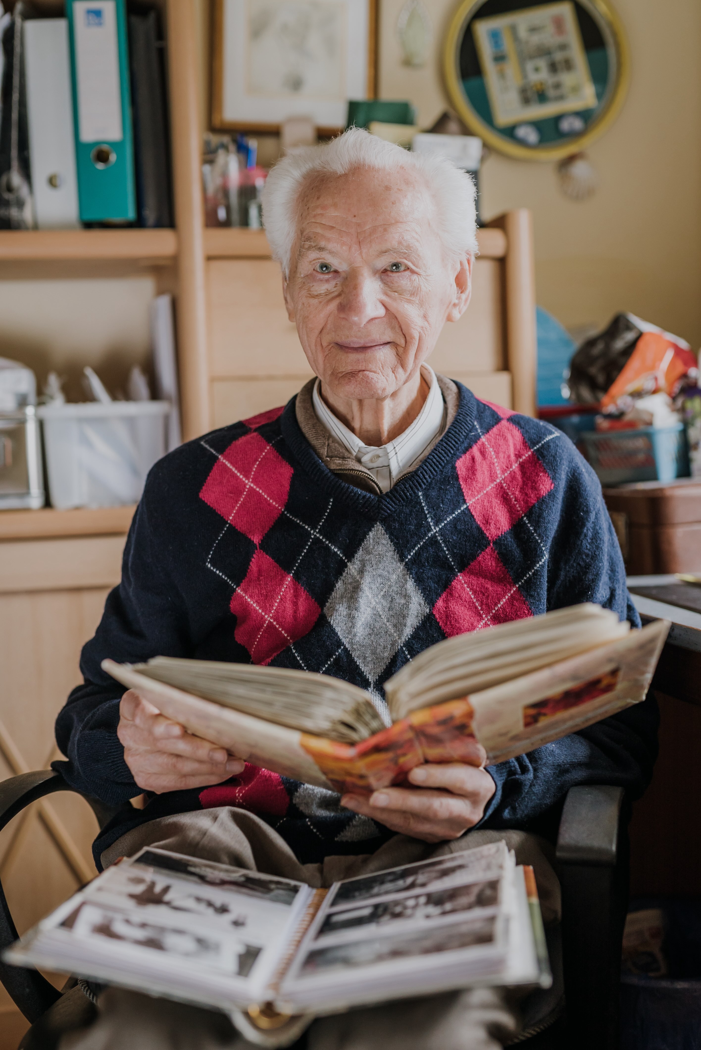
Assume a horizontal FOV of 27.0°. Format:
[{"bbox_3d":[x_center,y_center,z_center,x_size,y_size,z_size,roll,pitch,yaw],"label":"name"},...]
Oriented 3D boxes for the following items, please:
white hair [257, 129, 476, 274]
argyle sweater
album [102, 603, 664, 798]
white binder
[{"bbox_3d":[0.020,-0.298,1.420,0.210,0.165,0.195,-2,2,9],"label":"white hair"},{"bbox_3d":[0.008,0.105,1.410,0.585,0.490,0.370,-2,-1,2],"label":"argyle sweater"},{"bbox_3d":[0.038,0.163,1.218,0.440,0.115,0.245,-5,-20,5],"label":"album"},{"bbox_3d":[-0.462,-0.596,2.315,0.066,0.315,0.283,-4,-1,-6],"label":"white binder"}]

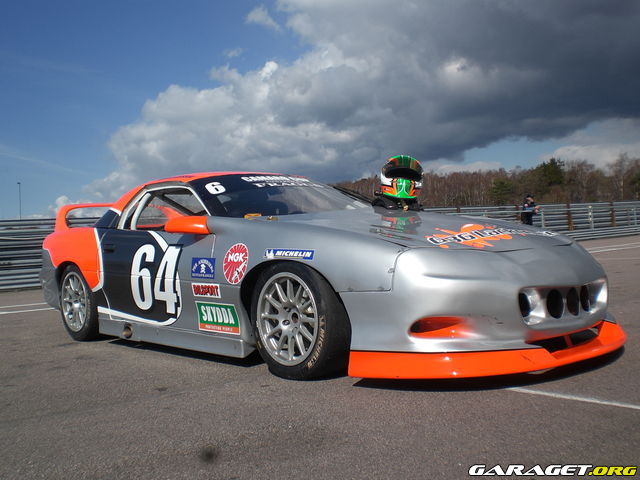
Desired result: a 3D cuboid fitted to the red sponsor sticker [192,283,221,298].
[{"bbox_3d":[-0.676,0.301,3.959,0.012,0.079,0.280,-4,1,-44],"label":"red sponsor sticker"}]

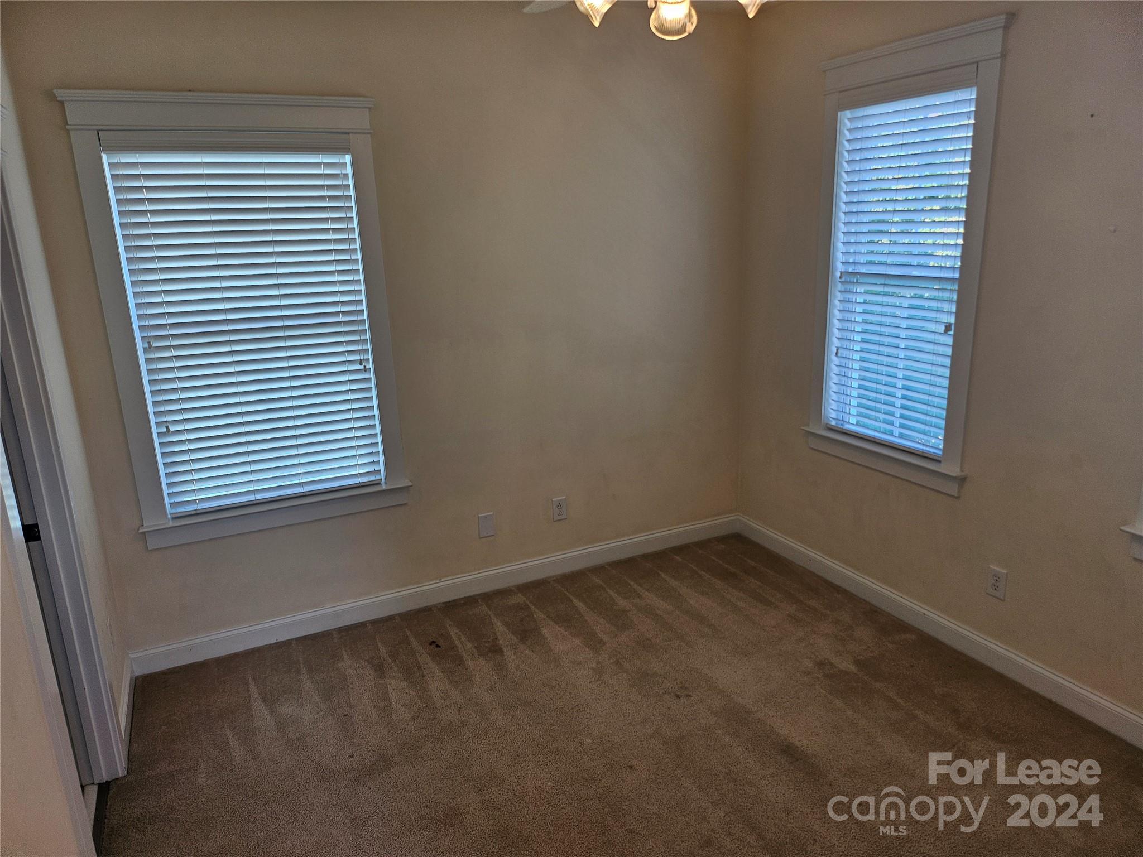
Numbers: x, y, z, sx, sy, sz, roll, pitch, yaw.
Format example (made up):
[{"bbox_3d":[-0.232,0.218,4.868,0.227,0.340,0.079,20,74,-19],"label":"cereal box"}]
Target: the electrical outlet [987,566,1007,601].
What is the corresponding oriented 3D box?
[{"bbox_3d":[1.680,0.612,3.135,0.010,0.123,0.079,-9,16,-24],"label":"electrical outlet"}]

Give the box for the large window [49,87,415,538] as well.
[{"bbox_3d":[-1.296,-0.428,3.287,1.120,1.765,0.090,-9,16,-24],"label":"large window"}]

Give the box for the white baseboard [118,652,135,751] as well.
[{"bbox_3d":[-1.735,1.071,3.096,0.017,0.113,0.610,-9,16,-24],"label":"white baseboard"}]

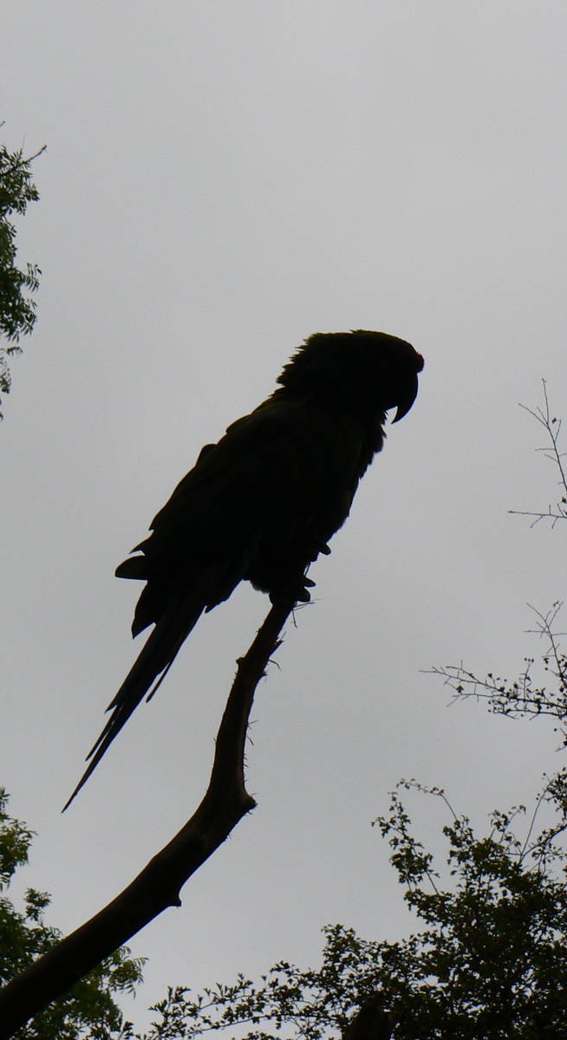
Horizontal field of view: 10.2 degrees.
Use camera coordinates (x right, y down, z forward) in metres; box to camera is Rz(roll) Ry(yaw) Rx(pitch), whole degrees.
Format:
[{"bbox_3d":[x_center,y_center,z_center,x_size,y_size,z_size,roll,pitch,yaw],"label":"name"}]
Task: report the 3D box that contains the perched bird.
[{"bbox_3d":[-0.038,0.046,3.420,0.390,0.555,0.170,0,-22,0],"label":"perched bird"}]

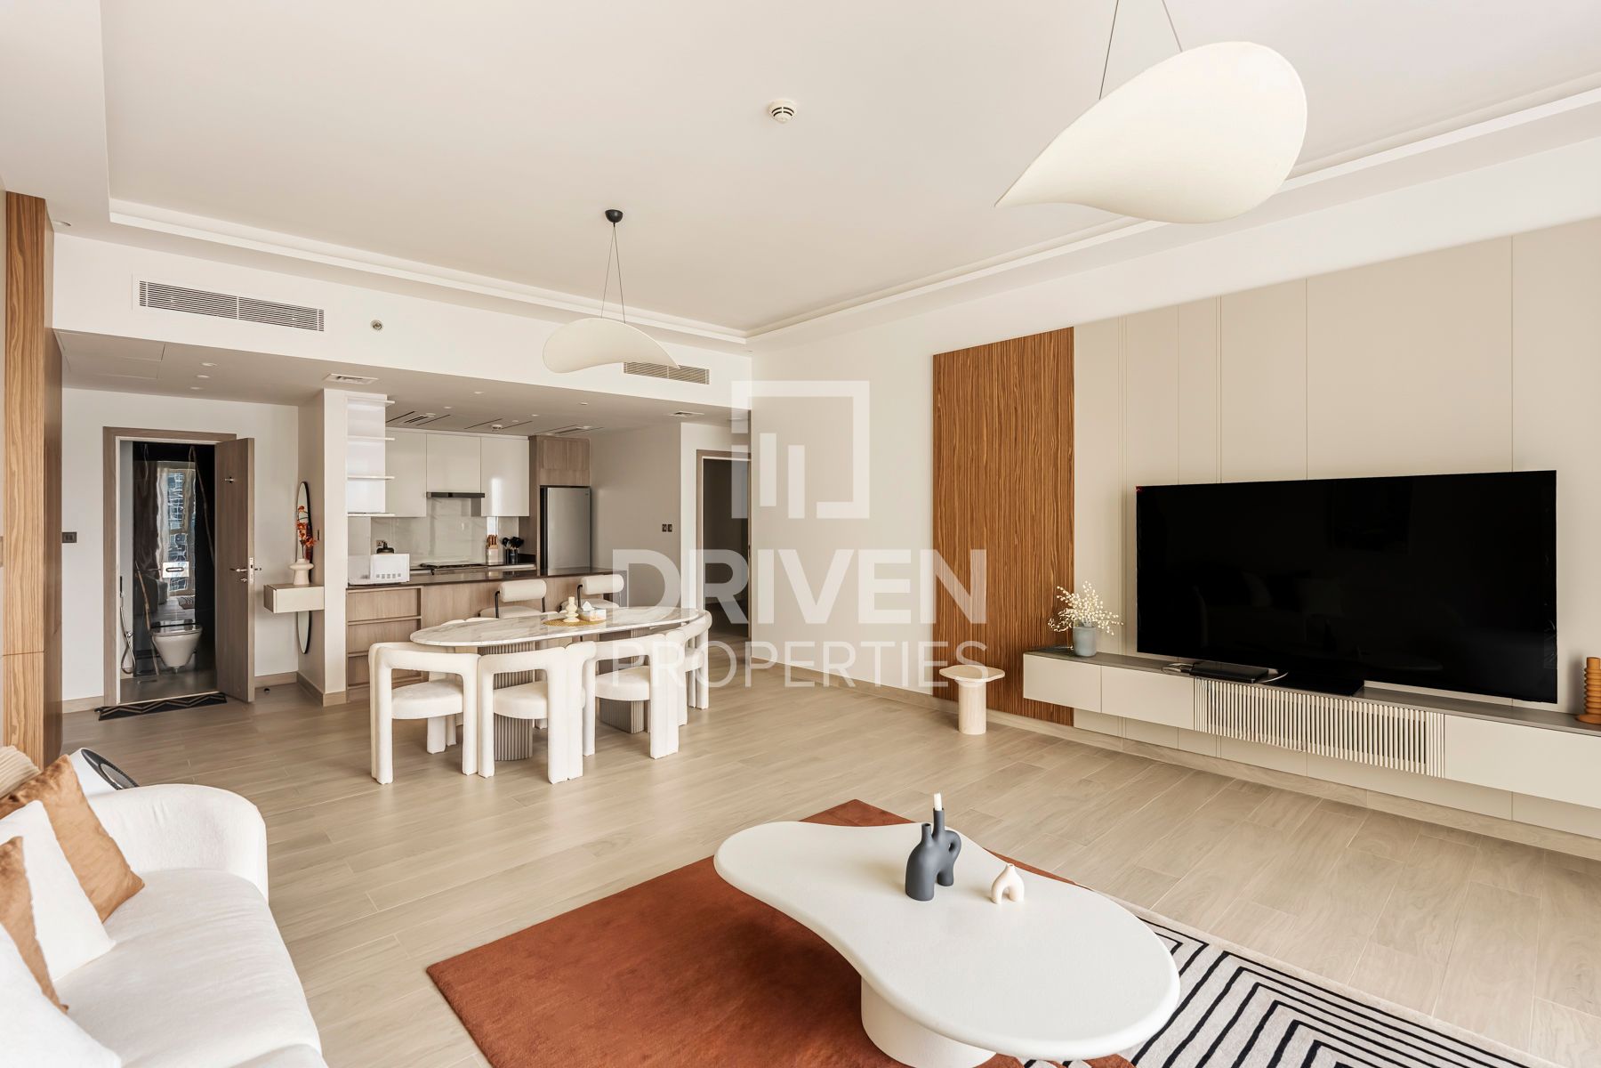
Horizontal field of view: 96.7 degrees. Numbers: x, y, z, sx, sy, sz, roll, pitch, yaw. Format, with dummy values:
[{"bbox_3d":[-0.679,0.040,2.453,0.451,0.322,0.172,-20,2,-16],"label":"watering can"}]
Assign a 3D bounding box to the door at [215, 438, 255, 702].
[{"bbox_3d":[-4.665,0.293,5.865,0.700,2.100,0.045,1,1,34],"label":"door"}]

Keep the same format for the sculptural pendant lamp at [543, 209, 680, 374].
[{"bbox_3d":[-0.992,-1.287,3.796,0.740,0.860,0.460,-1,2,-12],"label":"sculptural pendant lamp"}]

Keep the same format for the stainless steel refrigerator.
[{"bbox_3d":[-3.069,0.347,9.057,0.600,1.830,0.660,-2,2,-43],"label":"stainless steel refrigerator"}]

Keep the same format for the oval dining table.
[{"bbox_3d":[-1.558,0.964,4.712,1.920,0.760,1.070,-1,1,-43],"label":"oval dining table"}]

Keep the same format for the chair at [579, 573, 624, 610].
[{"bbox_3d":[-1.958,0.839,6.645,0.500,0.930,0.540,-1,1,-43],"label":"chair"}]

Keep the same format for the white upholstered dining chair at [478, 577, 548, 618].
[{"bbox_3d":[-2.507,0.861,6.248,0.480,0.920,0.520,-1,1,-43],"label":"white upholstered dining chair"}]

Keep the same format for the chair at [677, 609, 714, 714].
[{"bbox_3d":[-0.926,0.948,5.244,0.540,0.760,0.640,-1,1,-43],"label":"chair"}]

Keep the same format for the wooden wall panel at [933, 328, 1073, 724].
[{"bbox_3d":[1.364,-0.045,4.953,0.040,2.560,1.100,-1,1,-43],"label":"wooden wall panel"}]

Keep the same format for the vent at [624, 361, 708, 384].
[{"bbox_3d":[-1.146,-1.397,6.149,0.870,0.145,0.050,-2,2,-43],"label":"vent"}]

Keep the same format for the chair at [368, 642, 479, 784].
[{"bbox_3d":[-2.221,0.995,4.151,0.550,0.770,0.650,-2,2,-43],"label":"chair"}]

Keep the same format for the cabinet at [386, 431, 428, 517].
[{"bbox_3d":[-4.588,-0.662,8.050,0.580,0.940,0.350,-1,1,-43],"label":"cabinet"}]

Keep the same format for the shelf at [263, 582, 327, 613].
[{"bbox_3d":[-4.001,0.498,5.619,0.320,0.173,0.530,-1,1,-43],"label":"shelf"}]

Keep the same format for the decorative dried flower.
[{"bbox_3d":[1.718,0.454,4.348,0.320,0.330,0.430,-2,2,-43],"label":"decorative dried flower"}]

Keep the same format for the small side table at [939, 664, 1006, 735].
[{"bbox_3d":[1.159,1.125,4.782,0.430,0.400,0.430,-1,1,-43],"label":"small side table"}]

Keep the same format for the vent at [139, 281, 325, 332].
[{"bbox_3d":[-3.371,-1.348,4.265,0.880,0.140,0.045,-1,1,-43],"label":"vent"}]

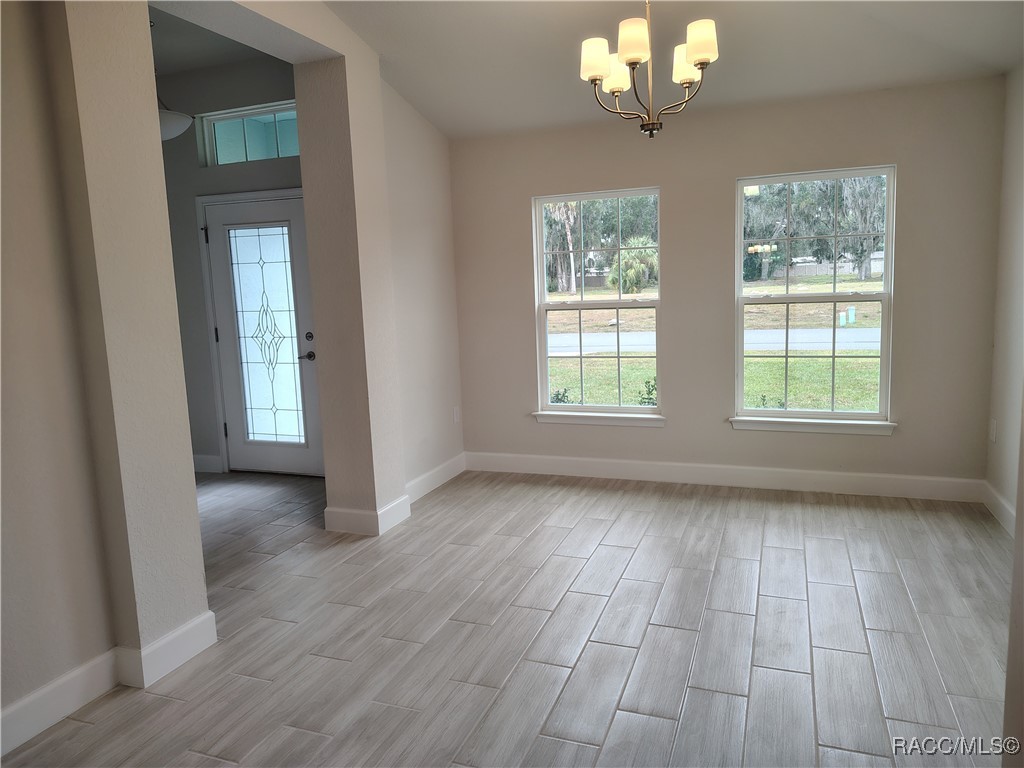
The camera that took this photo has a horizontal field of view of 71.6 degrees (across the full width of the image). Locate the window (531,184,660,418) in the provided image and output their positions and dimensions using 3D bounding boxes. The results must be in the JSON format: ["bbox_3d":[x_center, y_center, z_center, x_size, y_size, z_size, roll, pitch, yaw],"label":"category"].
[{"bbox_3d":[0.603,-0.551,4.946,0.878,1.511,0.100,1,8,21],"label":"window"}]

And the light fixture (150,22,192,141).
[{"bbox_3d":[-2.196,-1.856,4.365,0.410,0.695,0.410,1,8,21],"label":"light fixture"}]

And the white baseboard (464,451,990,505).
[{"bbox_3d":[1.219,0.613,4.817,3.381,0.142,0.018,1,8,21],"label":"white baseboard"}]

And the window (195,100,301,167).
[{"bbox_3d":[-1.884,-1.808,5.171,0.946,0.369,0.100,1,8,21],"label":"window"}]

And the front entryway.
[{"bbox_3d":[-1.832,-0.347,5.354,1.037,2.127,0.100,1,8,21],"label":"front entryway"}]

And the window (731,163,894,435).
[{"bbox_3d":[1.875,-0.519,4.446,0.911,1.554,0.120,1,8,21],"label":"window"}]

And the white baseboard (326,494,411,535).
[{"bbox_3d":[-0.859,0.765,4.245,0.369,0.142,0.369,1,8,21],"label":"white baseboard"}]

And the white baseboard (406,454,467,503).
[{"bbox_3d":[-0.564,0.665,4.921,0.018,0.142,1.081,1,8,21],"label":"white baseboard"}]

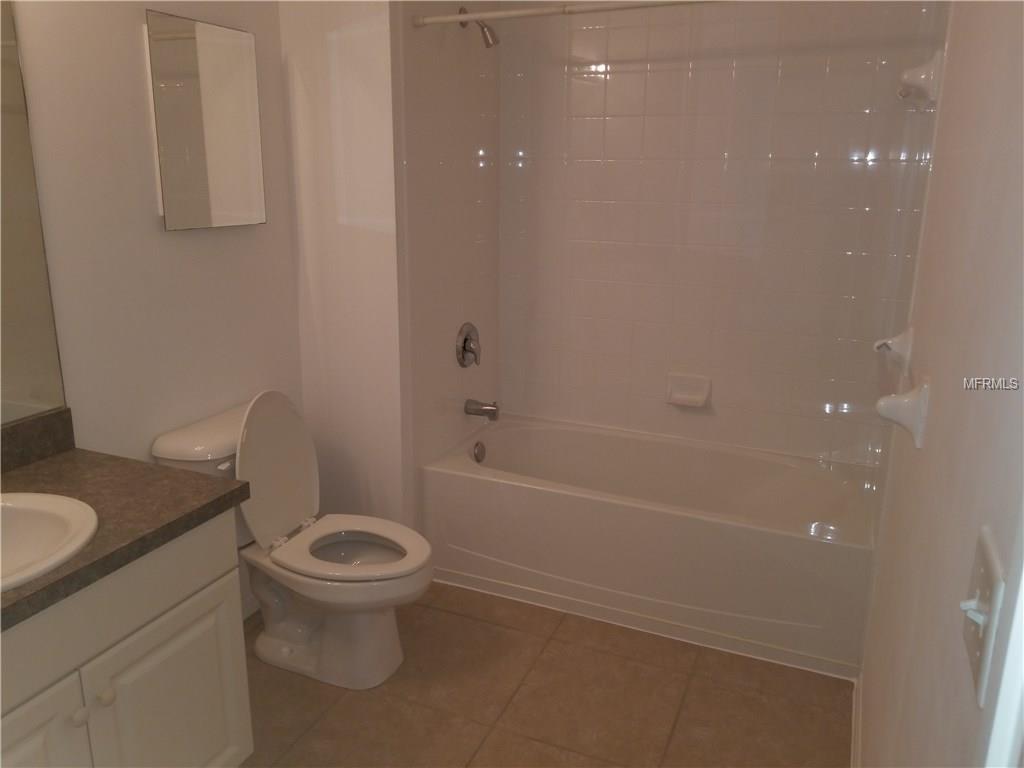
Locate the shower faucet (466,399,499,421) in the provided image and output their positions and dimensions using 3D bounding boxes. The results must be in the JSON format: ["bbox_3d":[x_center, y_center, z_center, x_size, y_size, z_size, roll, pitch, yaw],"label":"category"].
[{"bbox_3d":[-0.124,0.103,3.082,0.140,0.065,0.055,7,16,22],"label":"shower faucet"}]

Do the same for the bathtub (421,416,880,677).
[{"bbox_3d":[0.507,0.519,2.918,1.520,0.440,0.760,7,16,22],"label":"bathtub"}]

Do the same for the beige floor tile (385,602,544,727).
[{"bbox_3d":[-0.177,0.867,2.421,0.463,0.010,0.463,7,16,22],"label":"beige floor tile"}]

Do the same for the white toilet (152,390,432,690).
[{"bbox_3d":[-0.599,0.446,2.364,0.755,0.840,0.470,7,16,22],"label":"white toilet"}]

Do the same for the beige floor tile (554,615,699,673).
[{"bbox_3d":[0.369,0.846,2.530,0.463,0.010,0.172,7,16,22],"label":"beige floor tile"}]

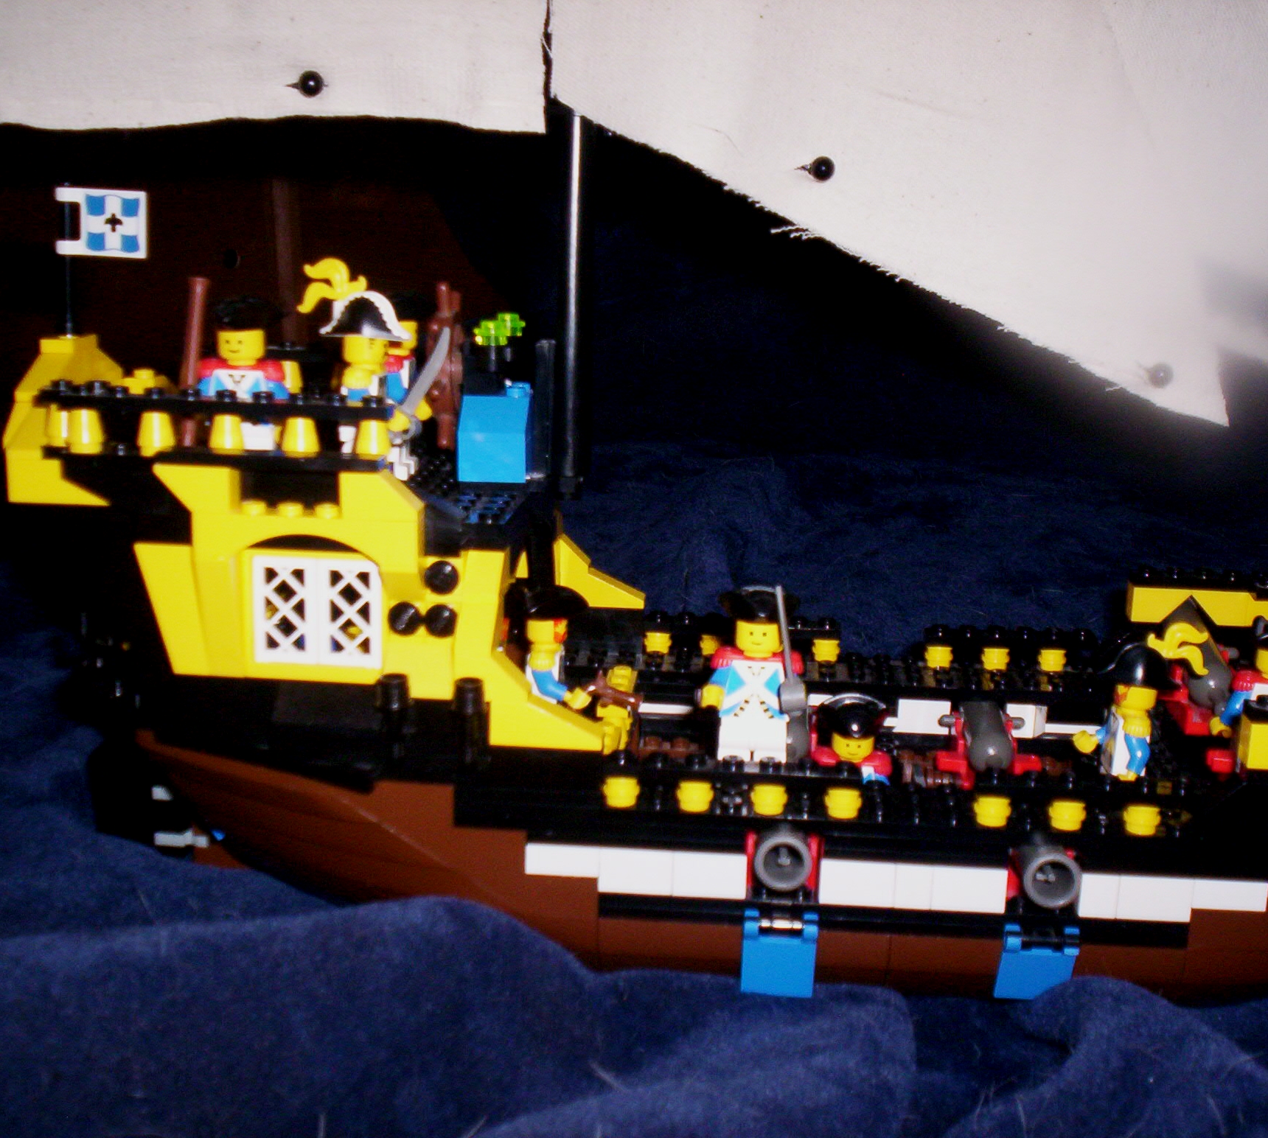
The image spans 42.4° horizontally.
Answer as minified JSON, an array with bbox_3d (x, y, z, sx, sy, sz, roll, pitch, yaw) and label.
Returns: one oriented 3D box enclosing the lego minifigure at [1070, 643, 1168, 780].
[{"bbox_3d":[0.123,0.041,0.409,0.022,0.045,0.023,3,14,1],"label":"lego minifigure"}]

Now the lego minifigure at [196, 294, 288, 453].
[{"bbox_3d":[-0.088,-0.038,0.365,0.022,0.043,0.018,2,13,-1],"label":"lego minifigure"}]

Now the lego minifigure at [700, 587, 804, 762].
[{"bbox_3d":[0.028,0.027,0.381,0.025,0.045,0.018,3,14,1],"label":"lego minifigure"}]

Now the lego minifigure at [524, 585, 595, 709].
[{"bbox_3d":[-0.022,0.027,0.431,0.019,0.043,0.023,3,14,1],"label":"lego minifigure"}]

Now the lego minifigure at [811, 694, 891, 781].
[{"bbox_3d":[0.055,0.055,0.409,0.023,0.043,0.018,3,14,4],"label":"lego minifigure"}]

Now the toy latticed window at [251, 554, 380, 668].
[{"bbox_3d":[-0.070,0.009,0.363,0.029,0.025,0.004,3,14,4],"label":"toy latticed window"}]

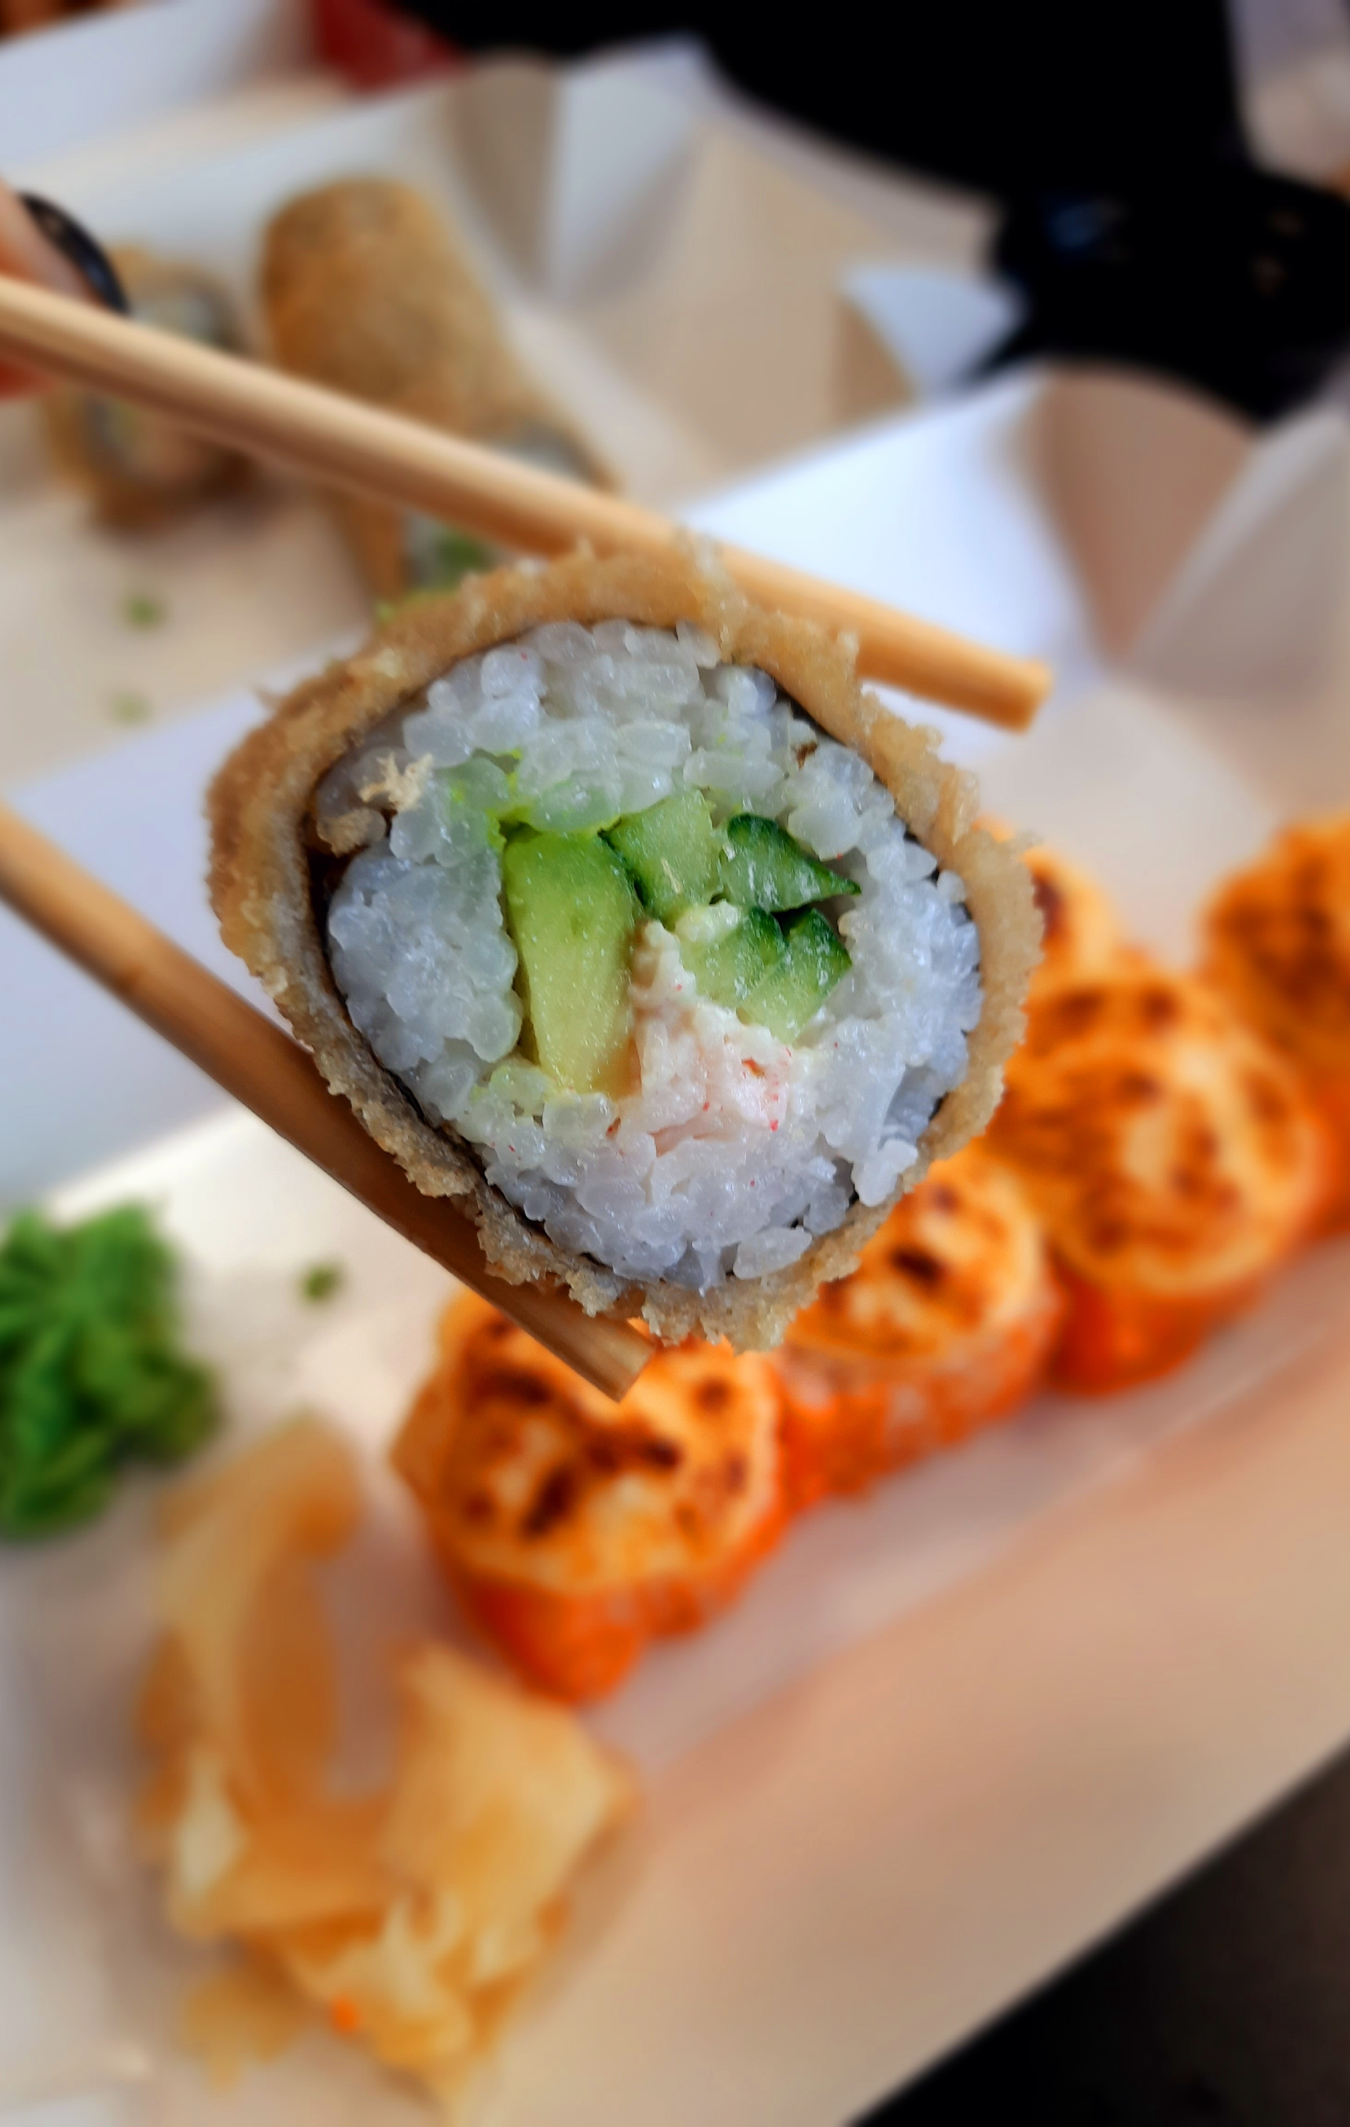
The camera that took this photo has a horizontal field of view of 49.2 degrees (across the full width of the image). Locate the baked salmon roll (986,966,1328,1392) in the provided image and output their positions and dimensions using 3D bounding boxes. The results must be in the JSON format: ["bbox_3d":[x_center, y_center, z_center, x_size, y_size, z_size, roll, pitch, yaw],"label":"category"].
[{"bbox_3d":[0.068,0.019,0.223,0.046,0.038,0.046,0,55,0],"label":"baked salmon roll"}]

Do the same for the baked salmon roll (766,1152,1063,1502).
[{"bbox_3d":[0.030,0.036,0.212,0.045,0.038,0.045,0,55,0],"label":"baked salmon roll"}]

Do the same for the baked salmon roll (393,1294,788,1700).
[{"bbox_3d":[-0.011,0.057,0.197,0.047,0.038,0.047,0,55,0],"label":"baked salmon roll"}]

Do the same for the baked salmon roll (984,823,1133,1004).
[{"bbox_3d":[0.047,-0.009,0.243,0.045,0.038,0.045,0,55,0],"label":"baked salmon roll"}]

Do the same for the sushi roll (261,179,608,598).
[{"bbox_3d":[-0.057,-0.152,0.336,0.050,0.050,0.088,-20,57,-13],"label":"sushi roll"}]

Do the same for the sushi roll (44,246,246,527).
[{"bbox_3d":[-0.121,-0.156,0.339,0.049,0.048,0.032,-15,56,-10],"label":"sushi roll"}]

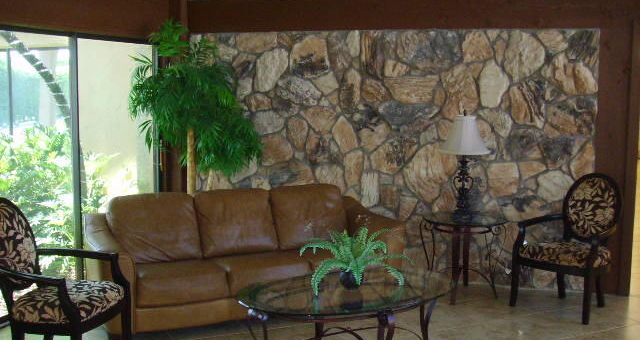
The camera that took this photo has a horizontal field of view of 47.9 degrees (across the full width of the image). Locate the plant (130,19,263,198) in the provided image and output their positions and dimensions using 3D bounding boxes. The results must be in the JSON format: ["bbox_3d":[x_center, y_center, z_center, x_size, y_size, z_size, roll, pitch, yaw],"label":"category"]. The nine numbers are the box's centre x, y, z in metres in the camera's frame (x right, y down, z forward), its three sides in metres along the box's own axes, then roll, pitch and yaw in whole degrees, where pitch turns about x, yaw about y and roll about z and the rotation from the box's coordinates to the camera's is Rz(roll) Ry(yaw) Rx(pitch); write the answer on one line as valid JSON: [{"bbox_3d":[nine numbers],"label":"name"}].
[{"bbox_3d":[-1.014,-0.164,5.810,1.032,2.109,0.914,2,6,19],"label":"plant"}]

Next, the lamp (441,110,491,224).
[{"bbox_3d":[1.081,-0.028,5.348,0.369,0.796,0.369,2,6,19],"label":"lamp"}]

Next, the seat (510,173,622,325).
[{"bbox_3d":[1.785,0.509,5.099,0.664,0.951,0.627,-5,8,-42],"label":"seat"}]

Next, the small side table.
[{"bbox_3d":[1.073,0.656,5.417,0.649,0.586,0.649,2,6,19],"label":"small side table"}]

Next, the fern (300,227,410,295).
[{"bbox_3d":[0.182,0.485,3.894,0.583,0.313,0.546,1,6,0],"label":"fern"}]

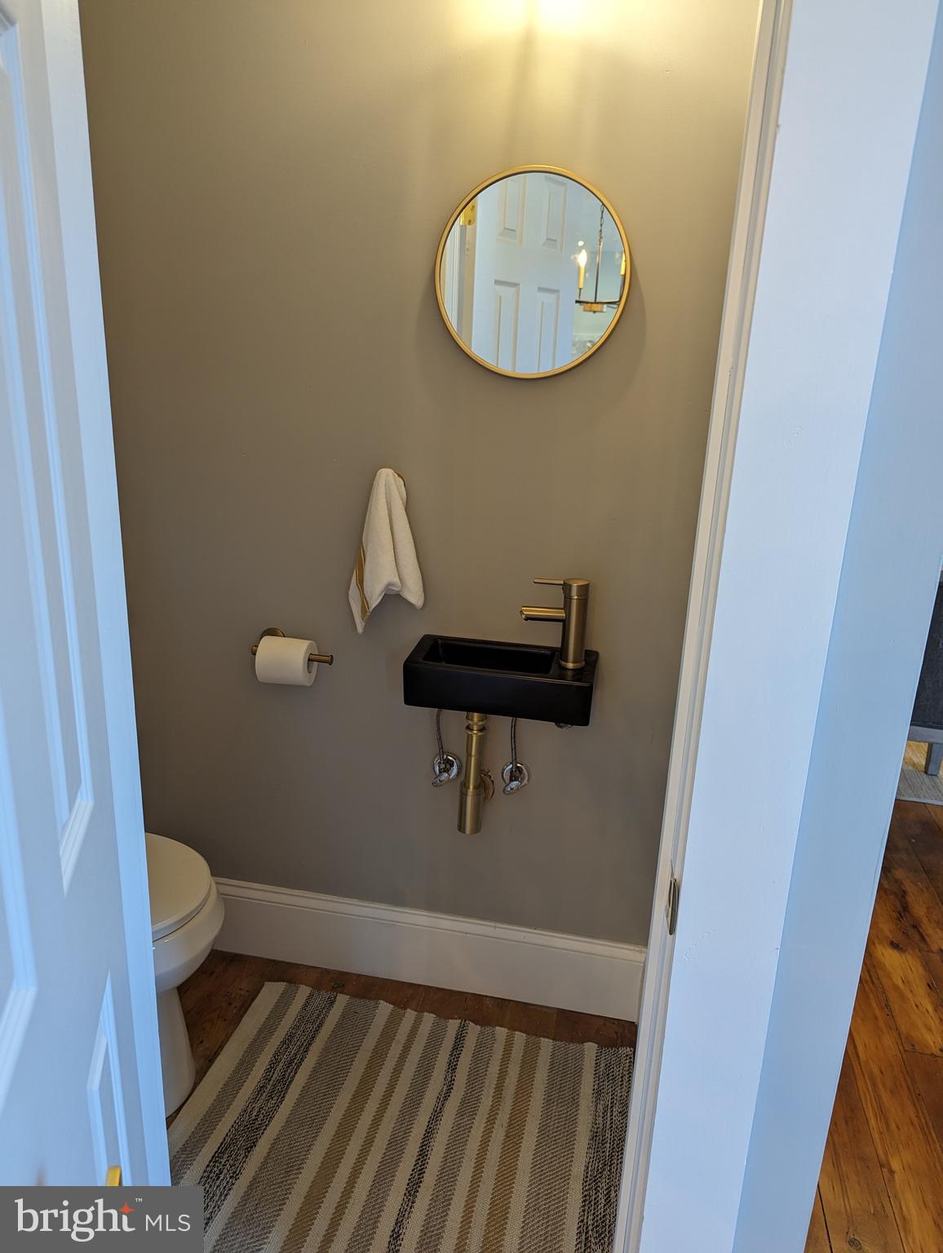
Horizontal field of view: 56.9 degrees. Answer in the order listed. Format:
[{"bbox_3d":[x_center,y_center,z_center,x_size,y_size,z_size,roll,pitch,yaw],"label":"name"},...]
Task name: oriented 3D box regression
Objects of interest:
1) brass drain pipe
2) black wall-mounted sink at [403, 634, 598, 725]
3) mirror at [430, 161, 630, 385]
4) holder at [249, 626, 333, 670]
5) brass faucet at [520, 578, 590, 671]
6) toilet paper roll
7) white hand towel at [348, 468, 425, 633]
[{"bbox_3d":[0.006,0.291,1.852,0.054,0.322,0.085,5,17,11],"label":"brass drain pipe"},{"bbox_3d":[0.065,0.105,1.776,0.370,0.091,0.191,5,17,11],"label":"black wall-mounted sink"},{"bbox_3d":[0.113,-0.656,1.631,0.368,0.368,0.029,5,17,11],"label":"mirror"},{"bbox_3d":[-0.378,0.051,1.905,0.187,0.060,0.098,5,17,11],"label":"holder"},{"bbox_3d":[0.161,-0.011,1.718,0.138,0.176,0.050,5,17,11],"label":"brass faucet"},{"bbox_3d":[-0.395,0.075,1.875,0.104,0.100,0.100,5,17,11],"label":"toilet paper roll"},{"bbox_3d":[-0.176,-0.150,1.816,0.169,0.357,0.070,5,17,11],"label":"white hand towel"}]

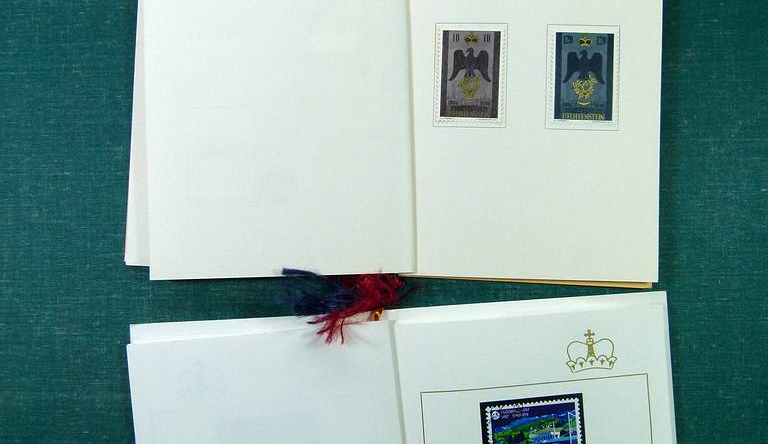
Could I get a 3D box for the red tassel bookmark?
[{"bbox_3d":[-0.015,0.033,0.288,0.048,0.011,0.028,0,88,0],"label":"red tassel bookmark"}]

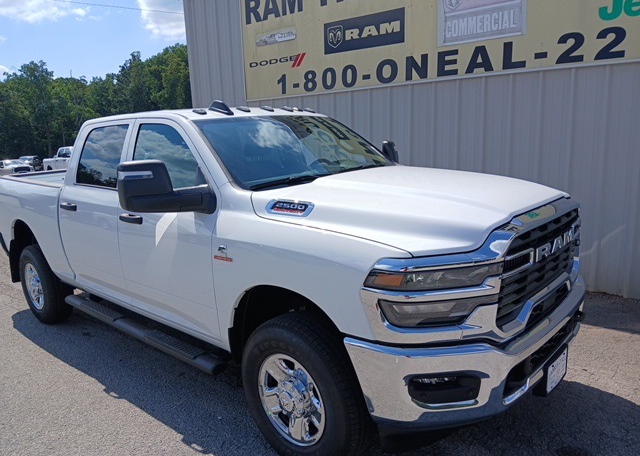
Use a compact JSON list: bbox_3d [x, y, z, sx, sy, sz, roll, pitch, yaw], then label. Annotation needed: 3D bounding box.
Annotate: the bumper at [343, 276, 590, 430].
[{"bbox_3d":[1.014,0.551,2.755,0.660,0.420,2.000,6,14,41],"label":"bumper"}]

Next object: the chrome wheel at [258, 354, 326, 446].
[{"bbox_3d":[-0.102,0.880,2.552,0.490,0.490,0.200,6,13,42],"label":"chrome wheel"}]

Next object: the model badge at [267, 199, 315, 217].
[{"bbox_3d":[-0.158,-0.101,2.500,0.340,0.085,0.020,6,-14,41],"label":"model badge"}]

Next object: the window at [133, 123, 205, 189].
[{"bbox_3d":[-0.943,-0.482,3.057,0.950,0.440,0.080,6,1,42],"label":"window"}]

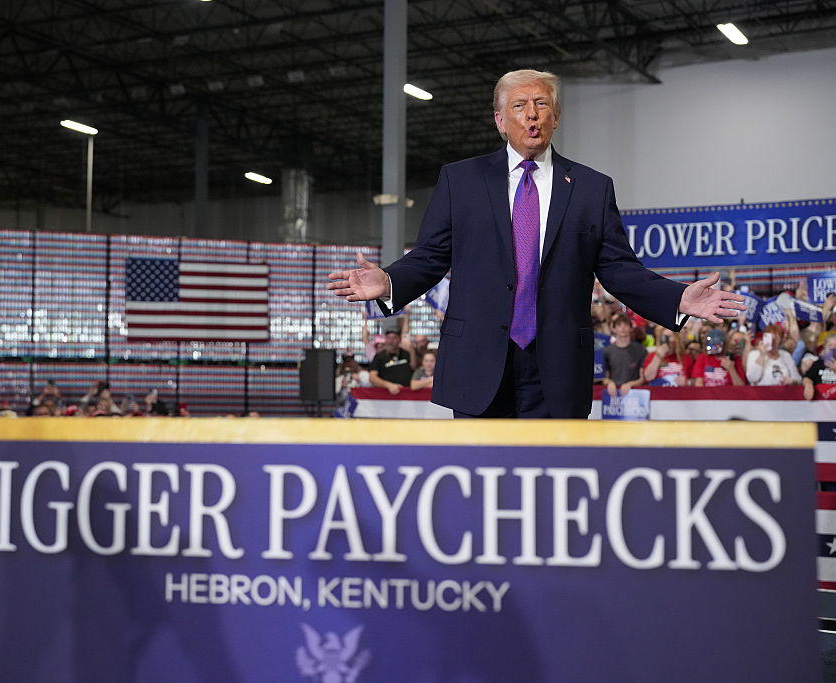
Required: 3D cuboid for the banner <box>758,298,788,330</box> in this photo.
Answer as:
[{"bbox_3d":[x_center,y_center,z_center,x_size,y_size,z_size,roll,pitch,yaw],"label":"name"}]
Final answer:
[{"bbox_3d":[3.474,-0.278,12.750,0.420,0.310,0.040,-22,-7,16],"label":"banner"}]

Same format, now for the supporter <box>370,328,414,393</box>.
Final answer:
[{"bbox_3d":[-0.293,0.642,14.060,0.540,1.760,0.420,0,-3,13],"label":"supporter"}]

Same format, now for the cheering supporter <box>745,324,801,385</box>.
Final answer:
[{"bbox_3d":[3.299,0.666,12.163,0.560,1.650,0.430,0,-3,18],"label":"cheering supporter"}]

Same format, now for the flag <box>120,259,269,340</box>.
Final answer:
[{"bbox_3d":[-4.655,-0.862,27.500,3.000,1.780,0.040,1,-3,-20],"label":"flag"}]

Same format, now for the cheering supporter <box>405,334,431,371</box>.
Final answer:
[{"bbox_3d":[0.010,0.760,14.762,0.500,1.680,0.360,-1,-3,25],"label":"cheering supporter"}]

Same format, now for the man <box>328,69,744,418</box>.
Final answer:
[{"bbox_3d":[0.341,0.165,3.757,1.180,1.900,0.500,0,-3,6],"label":"man"}]

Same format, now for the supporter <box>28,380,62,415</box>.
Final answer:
[{"bbox_3d":[-5.127,1.517,17.956,0.480,1.950,0.450,1,-3,-19],"label":"supporter"}]

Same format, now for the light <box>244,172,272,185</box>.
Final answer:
[{"bbox_3d":[-5.120,-5.232,42.000,0.350,0.120,1.250,-1,-3,28],"label":"light"}]

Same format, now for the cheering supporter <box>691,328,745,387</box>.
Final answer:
[{"bbox_3d":[2.790,0.703,12.163,0.510,1.640,0.450,-1,-3,20],"label":"cheering supporter"}]

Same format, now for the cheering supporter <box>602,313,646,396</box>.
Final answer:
[{"bbox_3d":[2.013,0.610,12.760,0.500,1.770,0.400,0,-3,16],"label":"cheering supporter"}]

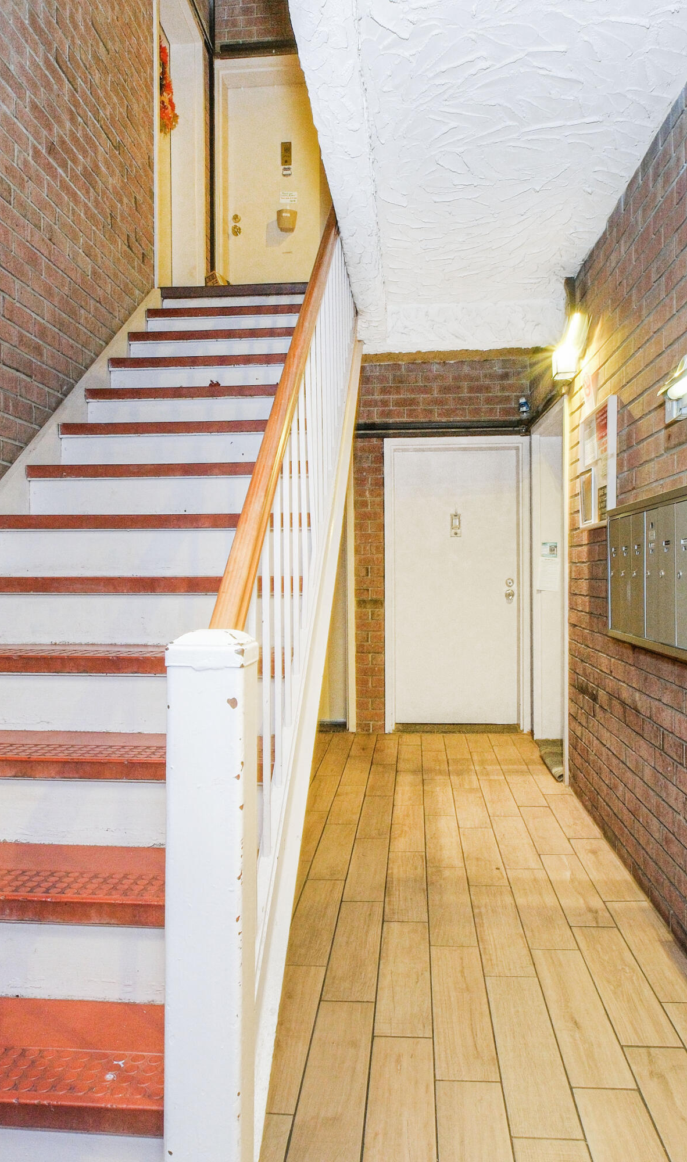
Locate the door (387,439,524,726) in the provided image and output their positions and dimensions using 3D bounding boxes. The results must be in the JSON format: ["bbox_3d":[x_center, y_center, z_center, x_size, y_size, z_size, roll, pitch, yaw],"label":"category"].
[{"bbox_3d":[0.804,0.013,5.202,0.960,2.045,0.090,0,1,6],"label":"door"}]

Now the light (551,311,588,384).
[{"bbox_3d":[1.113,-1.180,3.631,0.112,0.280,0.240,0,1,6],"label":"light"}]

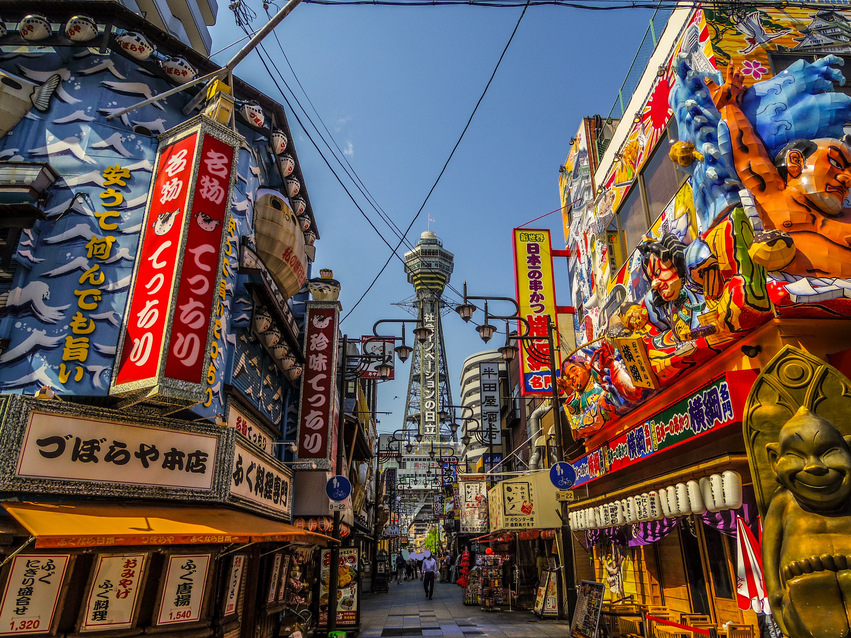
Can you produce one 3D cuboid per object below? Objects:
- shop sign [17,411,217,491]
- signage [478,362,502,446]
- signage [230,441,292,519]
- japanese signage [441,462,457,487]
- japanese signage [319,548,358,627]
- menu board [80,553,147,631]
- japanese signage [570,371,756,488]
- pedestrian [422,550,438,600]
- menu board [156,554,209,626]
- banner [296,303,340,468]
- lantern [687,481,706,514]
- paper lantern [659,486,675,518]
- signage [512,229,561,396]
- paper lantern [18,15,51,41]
[{"bbox_3d":[-4.181,1.907,7.952,2.520,0.840,0.140,19,-29,-38],"label":"shop sign"},{"bbox_3d":[3.238,4.237,28.255,1.071,4.229,0.300,1,-22,-1],"label":"signage"},{"bbox_3d":[-2.991,3.064,10.444,0.150,0.885,4.338,1,-22,-1],"label":"signage"},{"bbox_3d":[2.161,14.255,52.000,1.400,2.300,0.300,0,-22,1],"label":"japanese signage"},{"bbox_3d":[-1.999,6.256,13.165,0.920,1.755,0.220,1,-22,-1],"label":"japanese signage"},{"bbox_3d":[-4.060,3.573,7.403,0.050,0.910,0.620,-14,-26,41],"label":"menu board"},{"bbox_3d":[3.880,2.328,10.401,0.400,0.660,7.400,1,-23,-2],"label":"japanese signage"},{"bbox_3d":[0.190,9.723,21.409,0.560,1.700,0.420,0,-23,0],"label":"pedestrian"},{"bbox_3d":[-3.199,3.581,7.514,0.030,0.821,0.556,-16,-27,42],"label":"menu board"},{"bbox_3d":[-2.850,1.744,15.081,0.850,4.400,0.600,1,-23,-2],"label":"banner"},{"bbox_3d":[4.330,2.859,9.044,0.265,0.520,0.265,1,-23,-2],"label":"lantern"},{"bbox_3d":[3.989,3.018,9.300,0.200,0.480,0.200,0,-22,-1],"label":"paper lantern"},{"bbox_3d":[3.421,-0.293,17.456,1.100,5.500,0.360,0,-22,0],"label":"signage"},{"bbox_3d":[-6.345,-4.728,9.186,0.500,0.430,0.400,0,-22,-1],"label":"paper lantern"}]

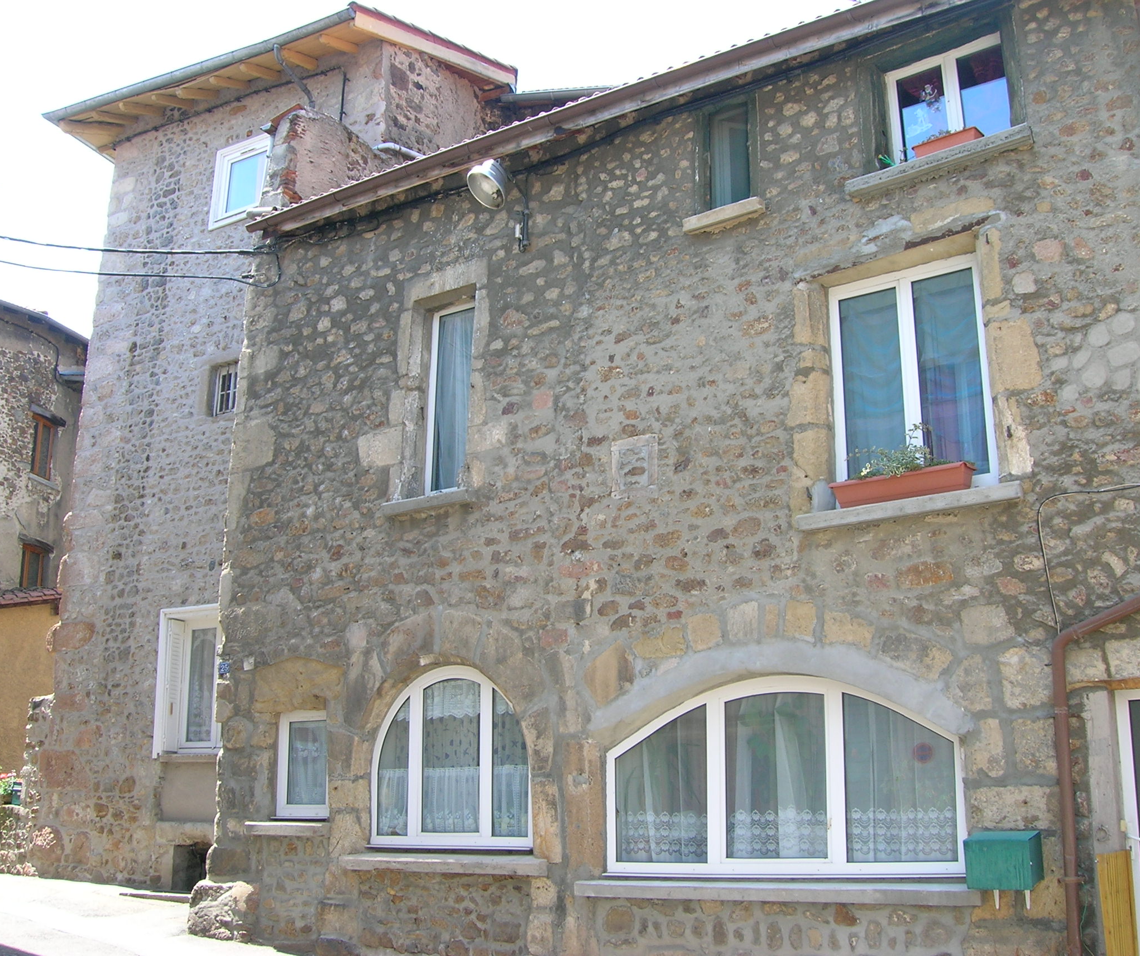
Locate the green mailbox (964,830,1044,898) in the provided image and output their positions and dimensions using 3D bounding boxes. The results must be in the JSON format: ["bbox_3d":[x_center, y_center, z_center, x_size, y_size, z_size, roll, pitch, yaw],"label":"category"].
[{"bbox_3d":[2.587,2.277,7.479,0.374,0.320,0.284,-10,-20,31],"label":"green mailbox"}]

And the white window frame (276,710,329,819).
[{"bbox_3d":[-2.561,2.803,12.302,0.800,1.020,0.080,-11,-20,33],"label":"white window frame"}]

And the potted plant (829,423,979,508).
[{"bbox_3d":[2.496,-0.091,9.443,1.050,0.560,0.260,-11,-20,33],"label":"potted plant"}]

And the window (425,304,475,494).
[{"bbox_3d":[-1.071,-0.817,12.602,0.840,1.960,0.090,-11,-20,33],"label":"window"}]

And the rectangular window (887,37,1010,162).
[{"bbox_3d":[2.861,-2.773,9.387,0.919,0.916,0.100,-10,-20,31],"label":"rectangular window"}]

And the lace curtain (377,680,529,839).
[{"bbox_3d":[-1.096,2.560,11.503,1.800,1.380,0.080,-11,-20,33],"label":"lace curtain"}]

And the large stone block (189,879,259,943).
[{"bbox_3d":[-2.982,3.723,10.805,0.470,0.510,0.380,-10,-20,31],"label":"large stone block"}]

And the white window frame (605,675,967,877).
[{"bbox_3d":[1.410,2.085,8.777,2.649,1.358,0.100,-10,-20,31],"label":"white window frame"}]

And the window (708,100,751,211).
[{"bbox_3d":[1.353,-2.620,10.330,0.400,0.950,0.100,-10,-20,31],"label":"window"}]

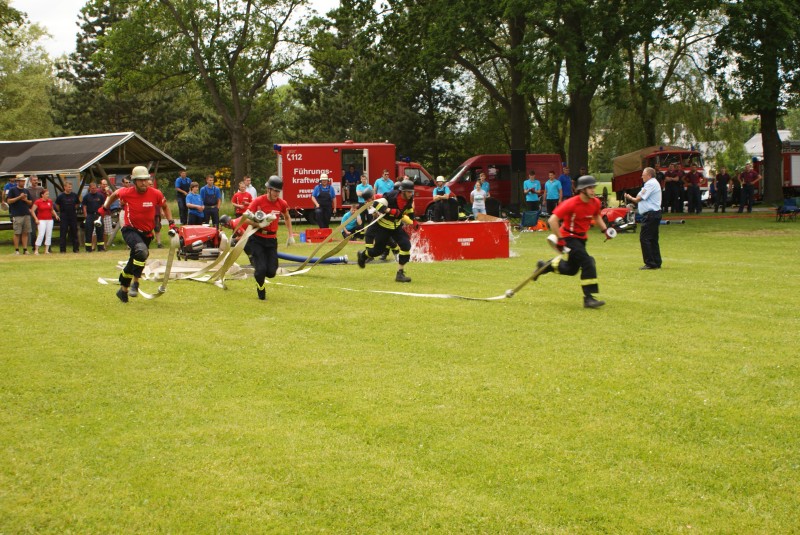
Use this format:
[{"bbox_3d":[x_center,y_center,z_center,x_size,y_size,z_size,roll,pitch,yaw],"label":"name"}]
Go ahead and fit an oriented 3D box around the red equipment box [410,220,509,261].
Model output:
[{"bbox_3d":[1.190,-0.575,24.900,2.100,0.800,1.000,-2,5,-24],"label":"red equipment box"}]

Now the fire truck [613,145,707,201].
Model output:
[{"bbox_3d":[11.398,-3.909,50.800,2.370,2.700,5.700,-1,2,-8],"label":"fire truck"}]

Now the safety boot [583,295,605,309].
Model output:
[{"bbox_3d":[2.522,0.445,15.000,0.290,0.180,0.110,-4,3,12],"label":"safety boot"}]

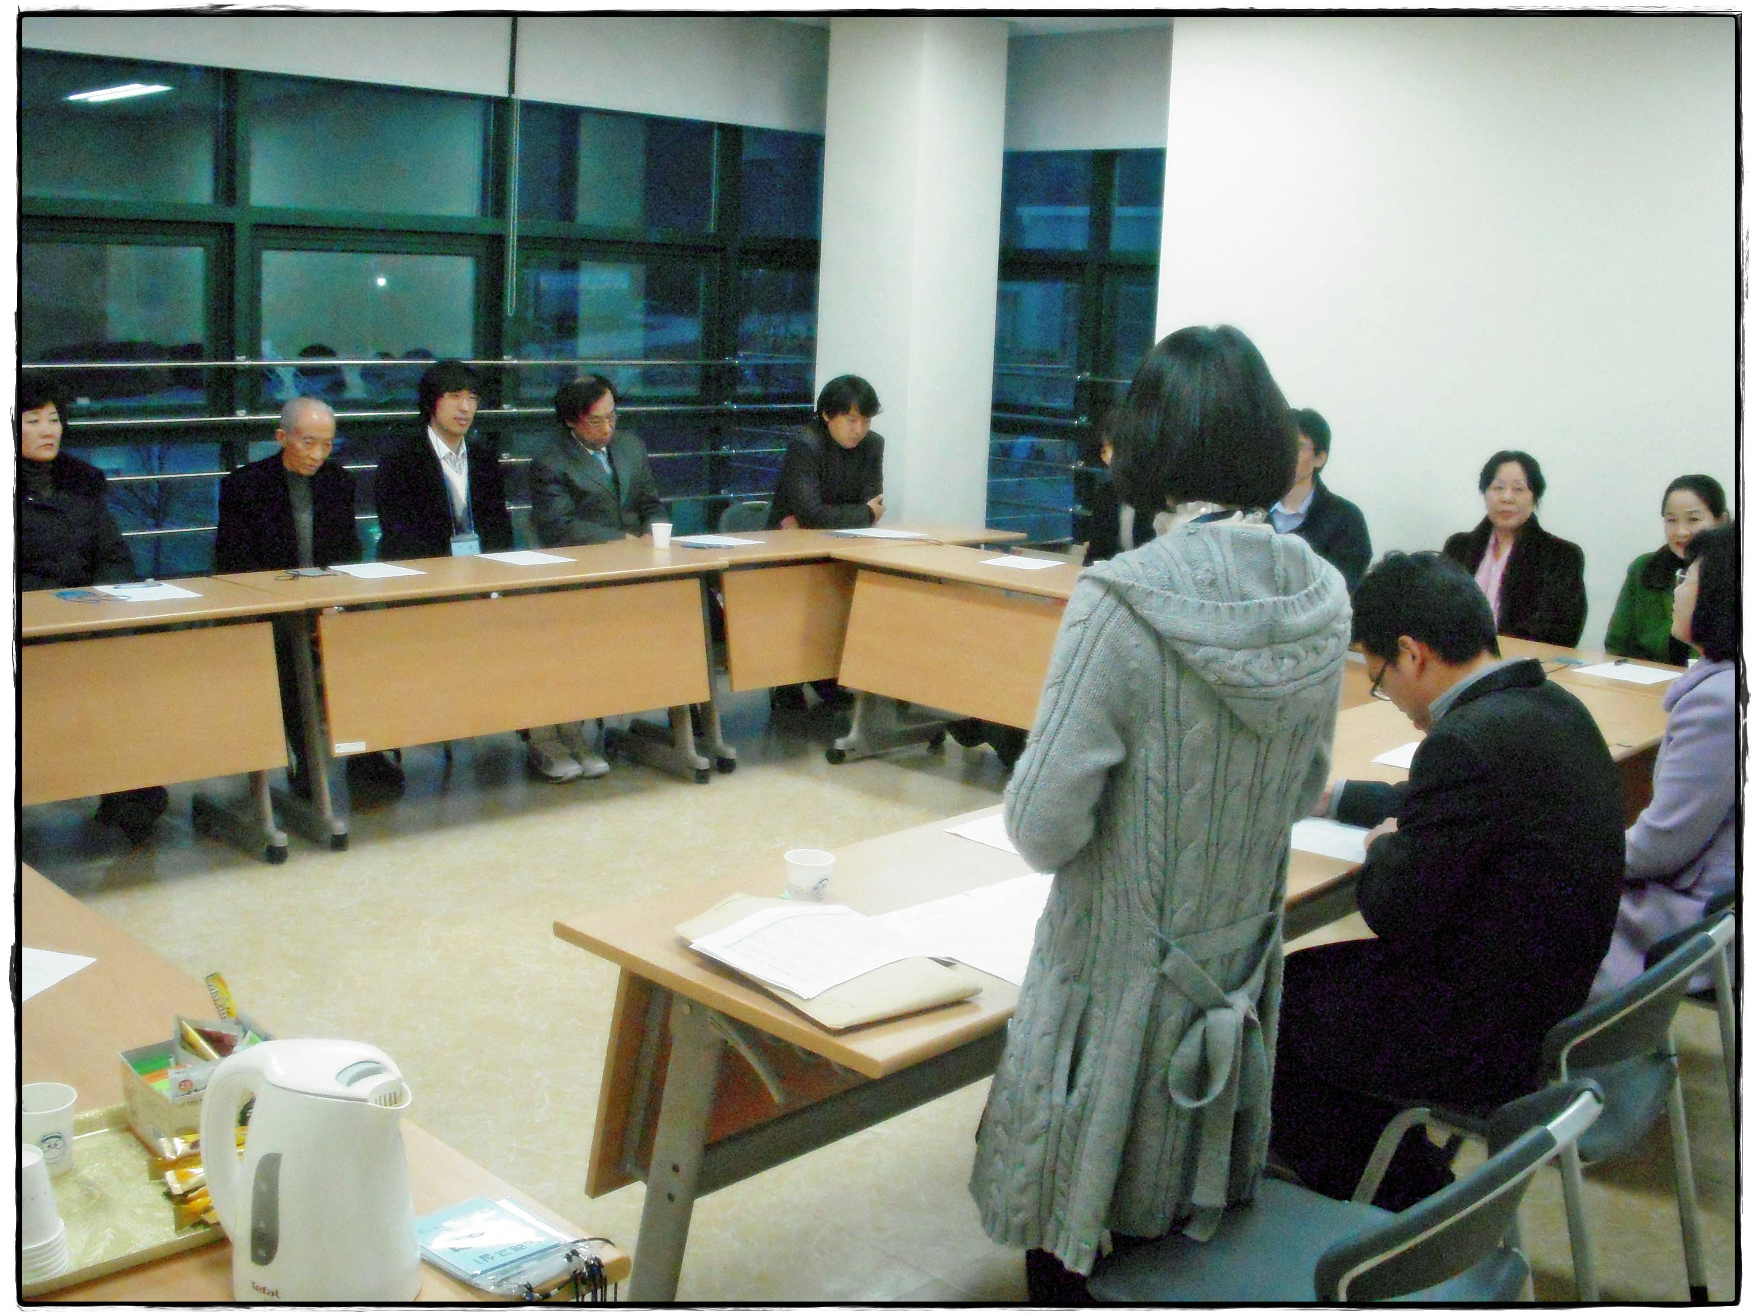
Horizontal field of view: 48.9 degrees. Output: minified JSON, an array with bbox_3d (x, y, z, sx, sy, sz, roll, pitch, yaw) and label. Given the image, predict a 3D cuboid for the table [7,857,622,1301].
[{"bbox_3d":[-0.974,0.826,2.177,0.600,0.735,1.500,-8,14,-42],"label":"table"}]

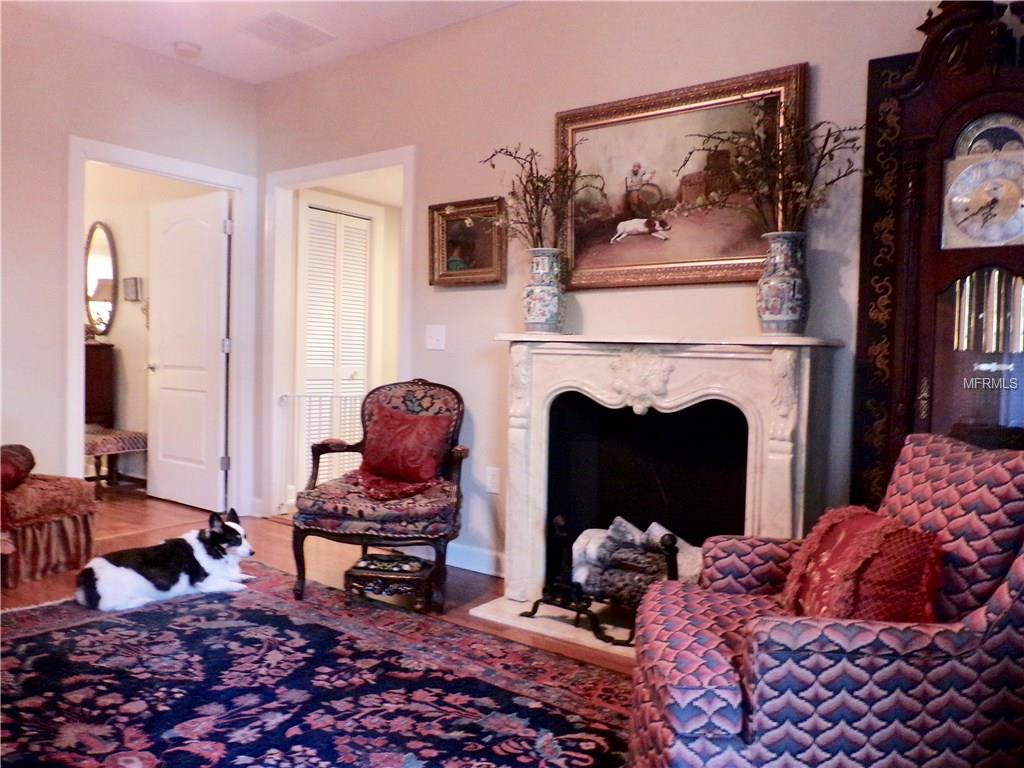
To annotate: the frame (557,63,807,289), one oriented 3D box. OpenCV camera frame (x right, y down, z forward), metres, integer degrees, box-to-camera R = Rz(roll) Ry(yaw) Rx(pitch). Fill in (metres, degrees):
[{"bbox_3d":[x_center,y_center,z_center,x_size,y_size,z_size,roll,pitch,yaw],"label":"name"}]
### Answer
[{"bbox_3d":[0.632,-0.776,3.062,1.052,0.759,0.061,3,8,38],"label":"frame"}]

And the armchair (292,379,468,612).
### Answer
[{"bbox_3d":[-0.542,0.456,3.539,0.638,0.951,0.678,2,3,11],"label":"armchair"}]

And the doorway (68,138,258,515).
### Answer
[{"bbox_3d":[-2.017,-0.212,4.476,0.152,2.156,1.083,3,3,38],"label":"doorway"}]

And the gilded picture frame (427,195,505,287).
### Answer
[{"bbox_3d":[-0.225,-0.689,3.764,0.491,0.410,0.051,3,6,38],"label":"gilded picture frame"}]

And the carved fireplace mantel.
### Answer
[{"bbox_3d":[0.544,0.389,3.028,1.326,1.154,0.334,3,3,38],"label":"carved fireplace mantel"}]

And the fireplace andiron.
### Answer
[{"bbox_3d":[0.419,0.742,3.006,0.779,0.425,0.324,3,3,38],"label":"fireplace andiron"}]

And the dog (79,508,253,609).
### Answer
[{"bbox_3d":[-1.500,0.757,3.388,0.688,0.334,0.314,-1,3,-41],"label":"dog"}]

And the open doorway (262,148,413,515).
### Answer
[{"bbox_3d":[-1.000,-0.192,4.485,1.285,2.156,0.152,3,3,38],"label":"open doorway"}]

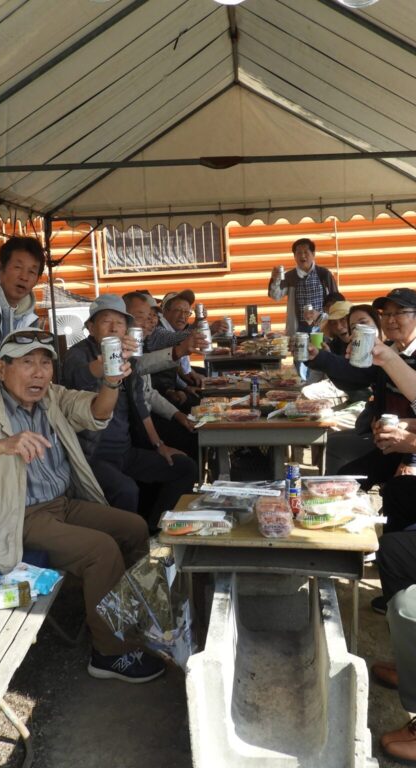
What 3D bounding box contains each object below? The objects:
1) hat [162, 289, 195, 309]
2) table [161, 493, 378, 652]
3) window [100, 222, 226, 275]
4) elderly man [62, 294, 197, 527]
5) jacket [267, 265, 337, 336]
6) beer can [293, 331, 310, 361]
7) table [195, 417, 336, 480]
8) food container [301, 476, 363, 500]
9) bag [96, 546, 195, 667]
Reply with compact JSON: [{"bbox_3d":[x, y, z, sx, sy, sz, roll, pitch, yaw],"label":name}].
[{"bbox_3d":[-0.193,-0.578,4.800,0.260,0.140,0.180,4,11,36],"label":"hat"},{"bbox_3d":[0.217,0.755,2.222,0.600,0.720,0.400,-1,10,11],"label":"table"},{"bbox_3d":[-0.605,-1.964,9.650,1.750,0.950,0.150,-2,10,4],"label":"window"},{"bbox_3d":[-0.400,0.238,3.400,0.740,1.320,0.580,4,10,34],"label":"elderly man"},{"bbox_3d":[0.738,-0.635,5.600,0.560,0.630,0.400,-1,9,6],"label":"jacket"},{"bbox_3d":[0.448,-0.178,3.380,0.066,0.122,0.066,-2,10,0],"label":"beer can"},{"bbox_3d":[0.299,0.495,3.389,0.620,0.770,0.420,-1,10,7],"label":"table"},{"bbox_3d":[0.373,0.312,2.130,0.180,0.050,0.120,-2,9,3],"label":"food container"},{"bbox_3d":[-0.194,0.689,2.200,0.290,0.360,0.200,-1,9,6],"label":"bag"}]

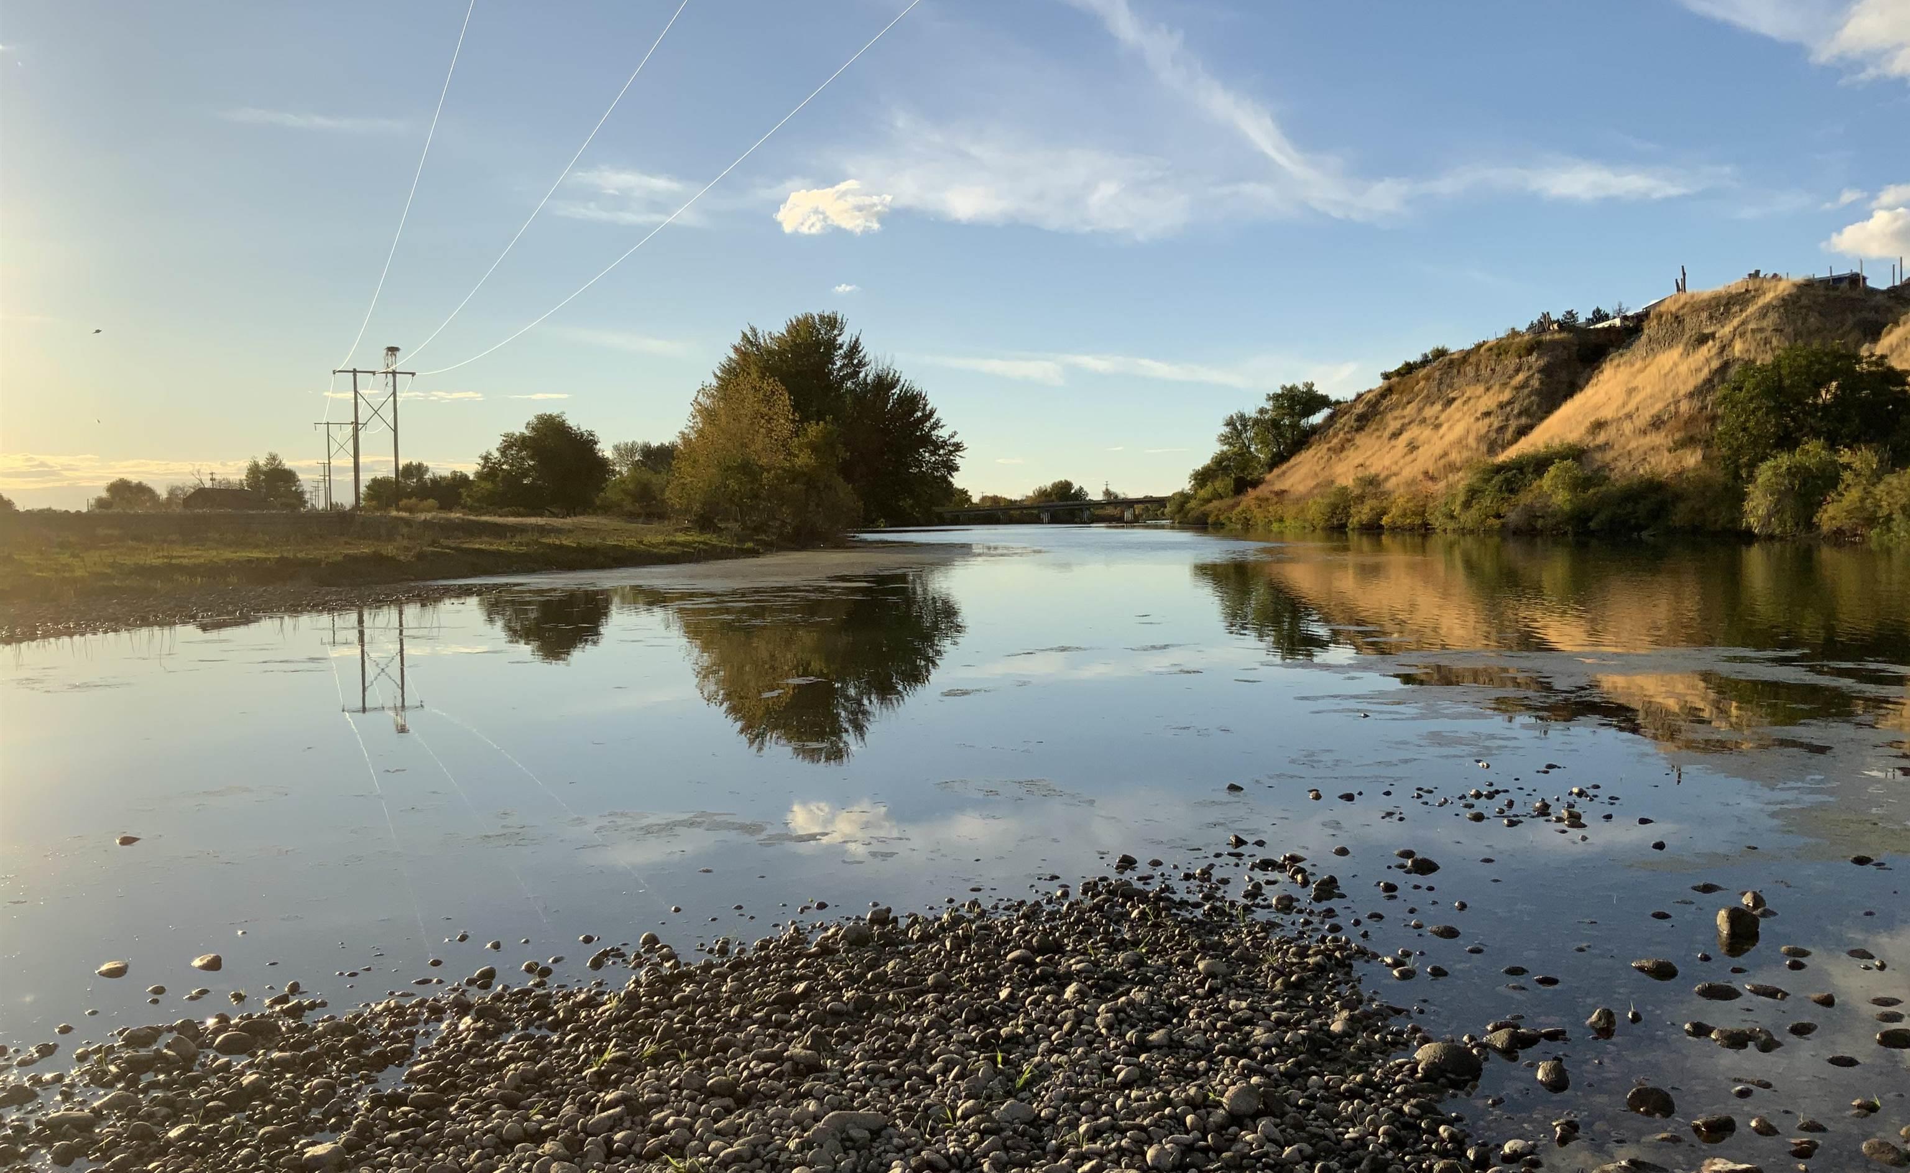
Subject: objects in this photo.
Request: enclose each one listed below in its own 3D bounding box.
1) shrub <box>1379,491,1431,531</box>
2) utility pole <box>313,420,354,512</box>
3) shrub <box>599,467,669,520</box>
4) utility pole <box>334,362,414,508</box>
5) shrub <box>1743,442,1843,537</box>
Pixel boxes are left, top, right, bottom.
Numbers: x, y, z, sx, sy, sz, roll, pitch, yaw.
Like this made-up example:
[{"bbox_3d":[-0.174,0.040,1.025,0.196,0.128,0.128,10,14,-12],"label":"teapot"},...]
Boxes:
[{"bbox_3d":[49.005,-8.195,174.000,5.400,4.200,4.600,0,3,16],"label":"shrub"},{"bbox_3d":[-95.369,-18.577,249.000,7.500,14.200,0.600,-2,3,-23],"label":"utility pole"},{"bbox_3d":[-35.441,-10.375,178.000,8.000,6.100,6.800,-1,2,-11],"label":"shrub"},{"bbox_3d":[-56.990,-14.468,157.500,7.400,14.500,0.600,-2,3,-23],"label":"utility pole"},{"bbox_3d":[52.888,-6.122,101.000,5.700,6.100,5.200,1,3,28],"label":"shrub"}]

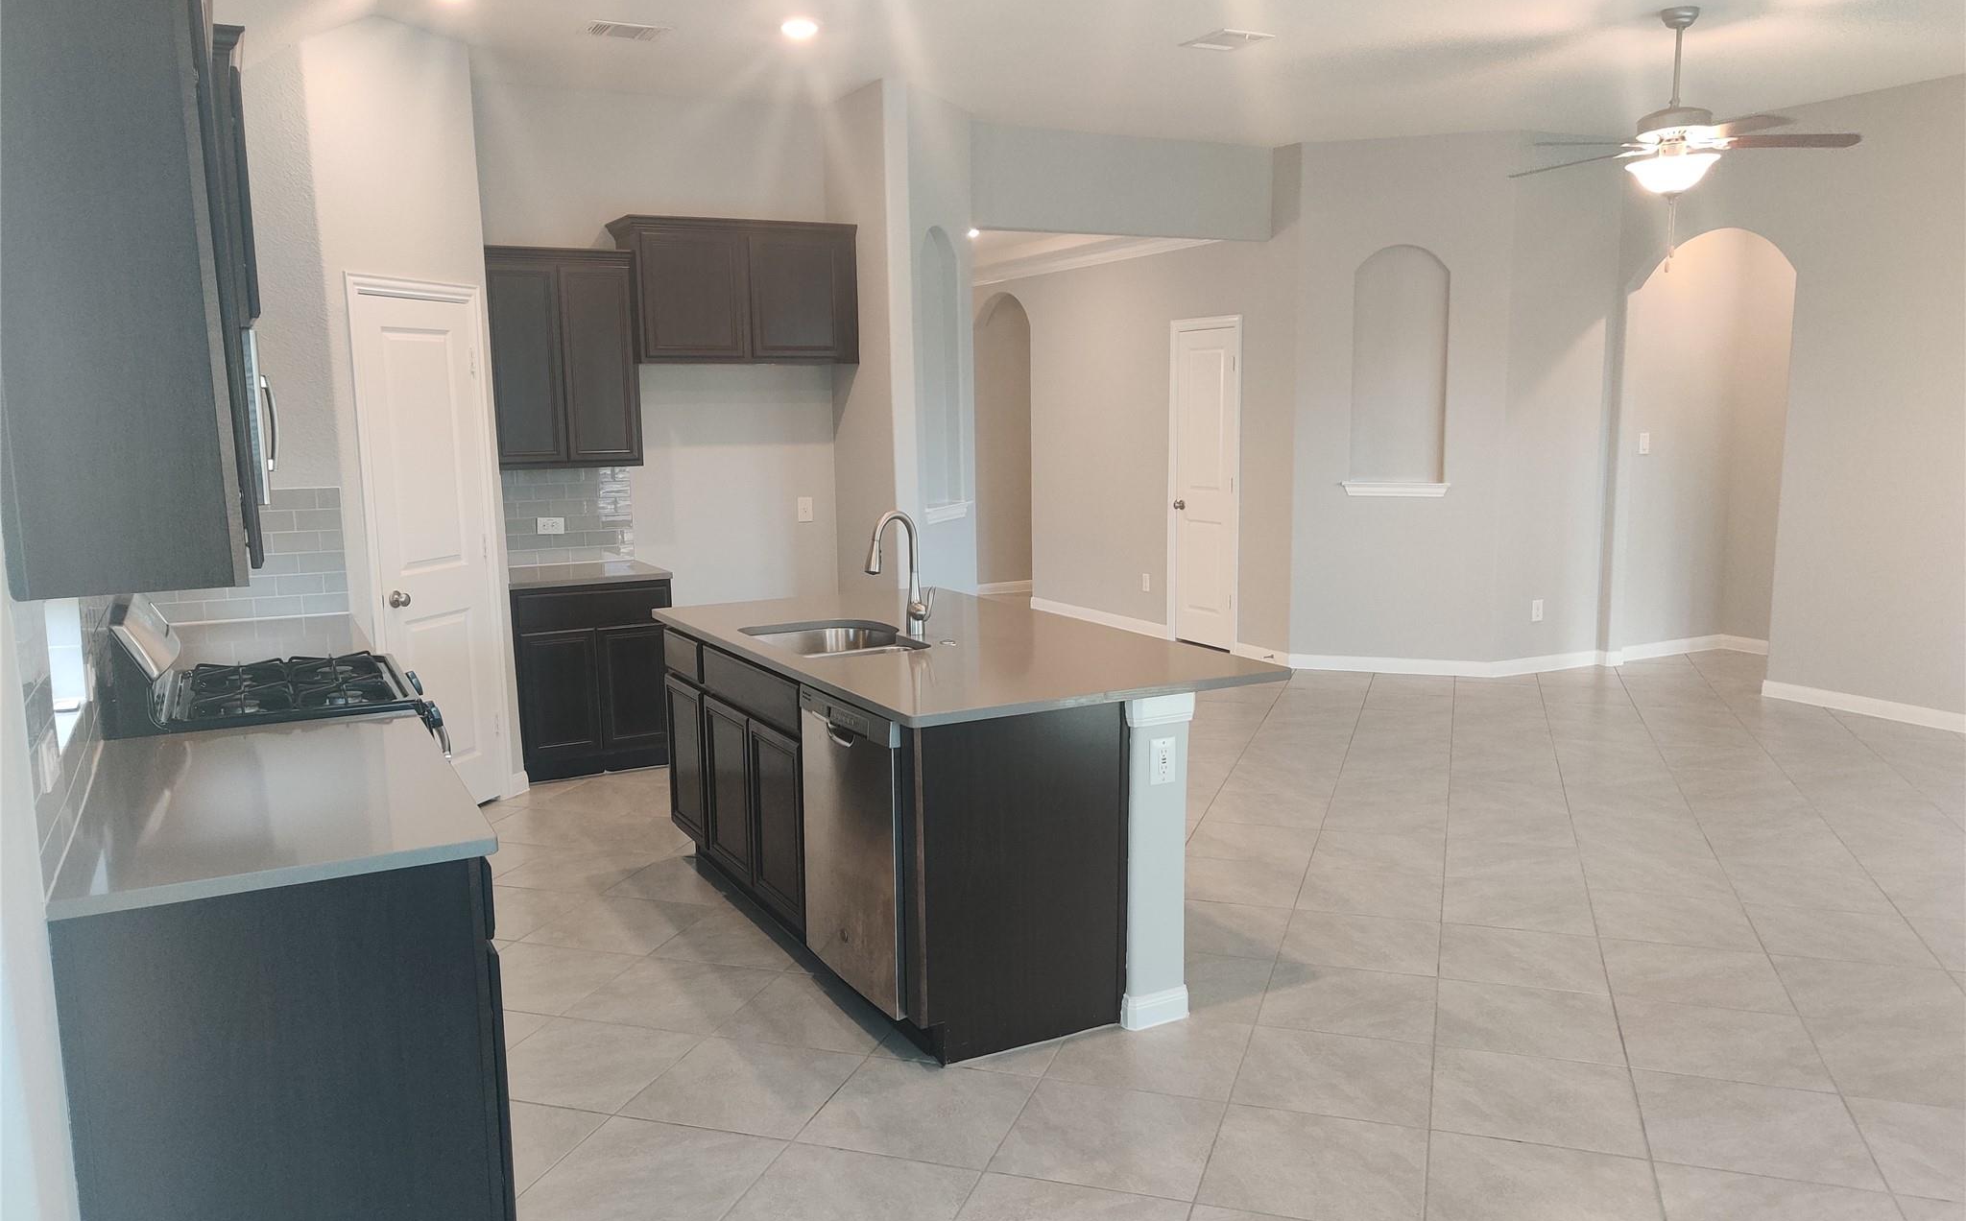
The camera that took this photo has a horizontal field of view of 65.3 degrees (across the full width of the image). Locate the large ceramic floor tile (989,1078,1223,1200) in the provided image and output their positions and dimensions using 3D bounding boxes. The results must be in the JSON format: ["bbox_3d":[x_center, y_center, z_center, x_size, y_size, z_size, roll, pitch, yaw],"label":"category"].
[{"bbox_3d":[0.295,1.218,3.536,0.465,0.010,0.465,2,9,17],"label":"large ceramic floor tile"}]

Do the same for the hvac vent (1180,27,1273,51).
[{"bbox_3d":[0.980,-2.270,6.143,0.270,0.020,0.330,-5,10,-28],"label":"hvac vent"}]

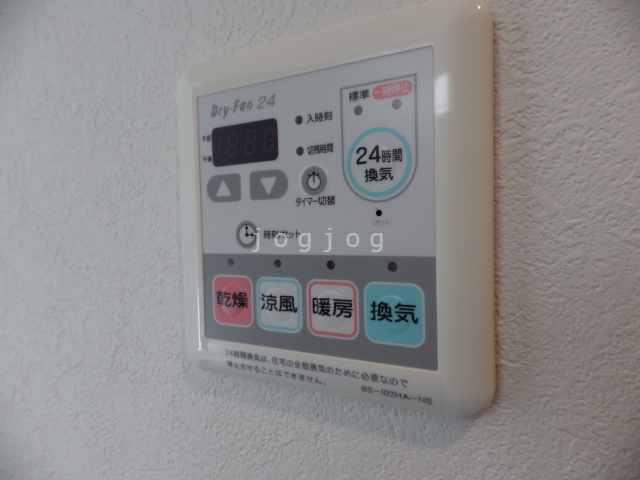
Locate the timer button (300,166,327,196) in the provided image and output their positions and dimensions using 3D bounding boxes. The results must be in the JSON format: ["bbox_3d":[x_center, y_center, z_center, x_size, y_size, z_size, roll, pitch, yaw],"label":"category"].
[{"bbox_3d":[-0.002,-0.019,0.130,0.009,0.009,0.004,0,3,27],"label":"timer button"}]

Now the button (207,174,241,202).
[{"bbox_3d":[-0.035,-0.019,0.147,0.016,0.010,0.004,0,3,27],"label":"button"}]

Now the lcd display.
[{"bbox_3d":[-0.026,-0.033,0.142,0.028,0.014,0.004,0,3,27],"label":"lcd display"}]

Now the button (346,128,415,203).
[{"bbox_3d":[0.017,-0.023,0.120,0.021,0.021,0.004,0,3,27],"label":"button"}]

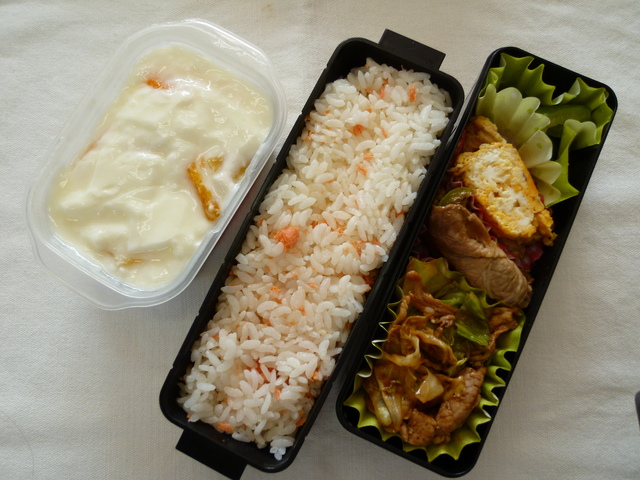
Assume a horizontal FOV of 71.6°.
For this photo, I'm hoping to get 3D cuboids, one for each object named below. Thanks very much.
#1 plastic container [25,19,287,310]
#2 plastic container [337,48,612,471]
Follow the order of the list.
[{"bbox_3d":[-0.077,-0.036,0.236,0.092,0.047,0.147,29,84,4],"label":"plastic container"},{"bbox_3d":[0.076,0.007,0.229,0.067,0.047,0.199,25,84,4],"label":"plastic container"}]

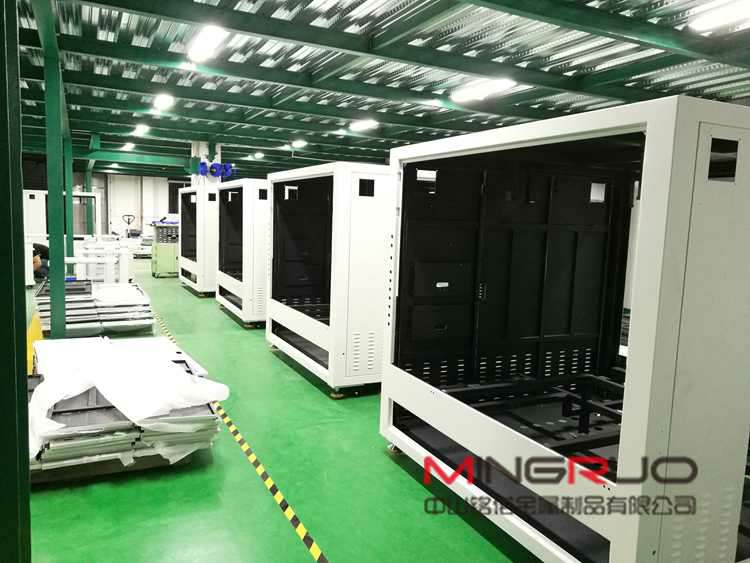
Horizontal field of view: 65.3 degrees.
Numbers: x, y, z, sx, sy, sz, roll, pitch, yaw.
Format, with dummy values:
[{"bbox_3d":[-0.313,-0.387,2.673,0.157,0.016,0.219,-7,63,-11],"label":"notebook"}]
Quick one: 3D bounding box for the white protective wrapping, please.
[{"bbox_3d":[-1.921,0.765,4.384,1.100,0.310,2.130,-2,7,-27],"label":"white protective wrapping"}]

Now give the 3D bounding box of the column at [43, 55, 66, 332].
[{"bbox_3d":[-3.091,-0.689,5.678,0.155,2.960,0.155,-2,7,-27],"label":"column"}]

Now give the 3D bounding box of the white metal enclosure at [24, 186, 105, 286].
[{"bbox_3d":[-6.158,-0.878,11.490,1.300,1.760,1.300,-2,7,-27],"label":"white metal enclosure"}]

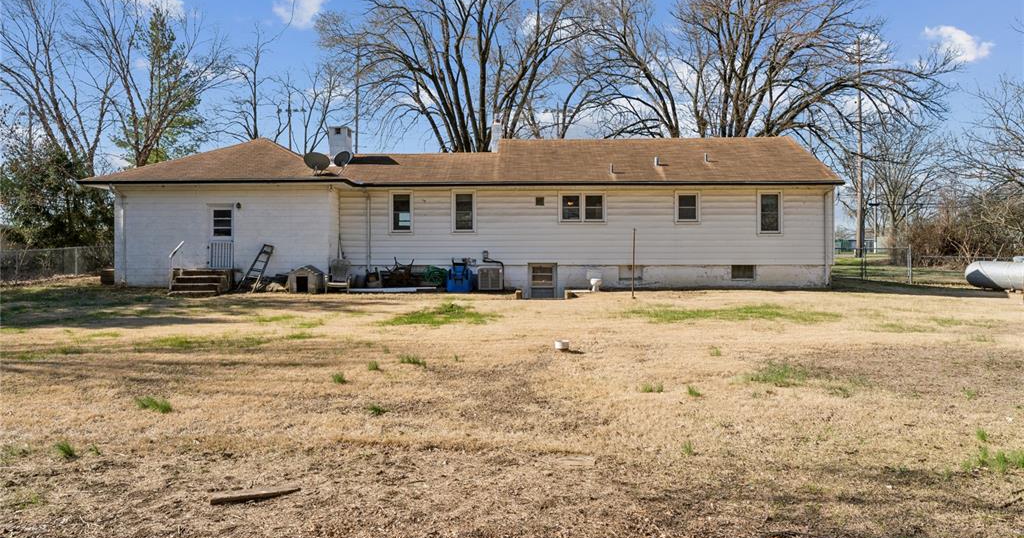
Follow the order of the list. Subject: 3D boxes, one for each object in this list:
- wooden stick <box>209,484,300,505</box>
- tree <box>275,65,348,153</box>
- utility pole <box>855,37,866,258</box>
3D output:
[{"bbox_3d":[-1.500,1.345,4.050,0.510,0.045,0.100,0,0,-29],"label":"wooden stick"},{"bbox_3d":[-14.103,-7.342,48.000,5.205,14.085,5.200,0,0,0],"label":"tree"},{"bbox_3d":[19.917,-6.972,39.000,0.380,12.630,0.380,0,0,0],"label":"utility pole"}]

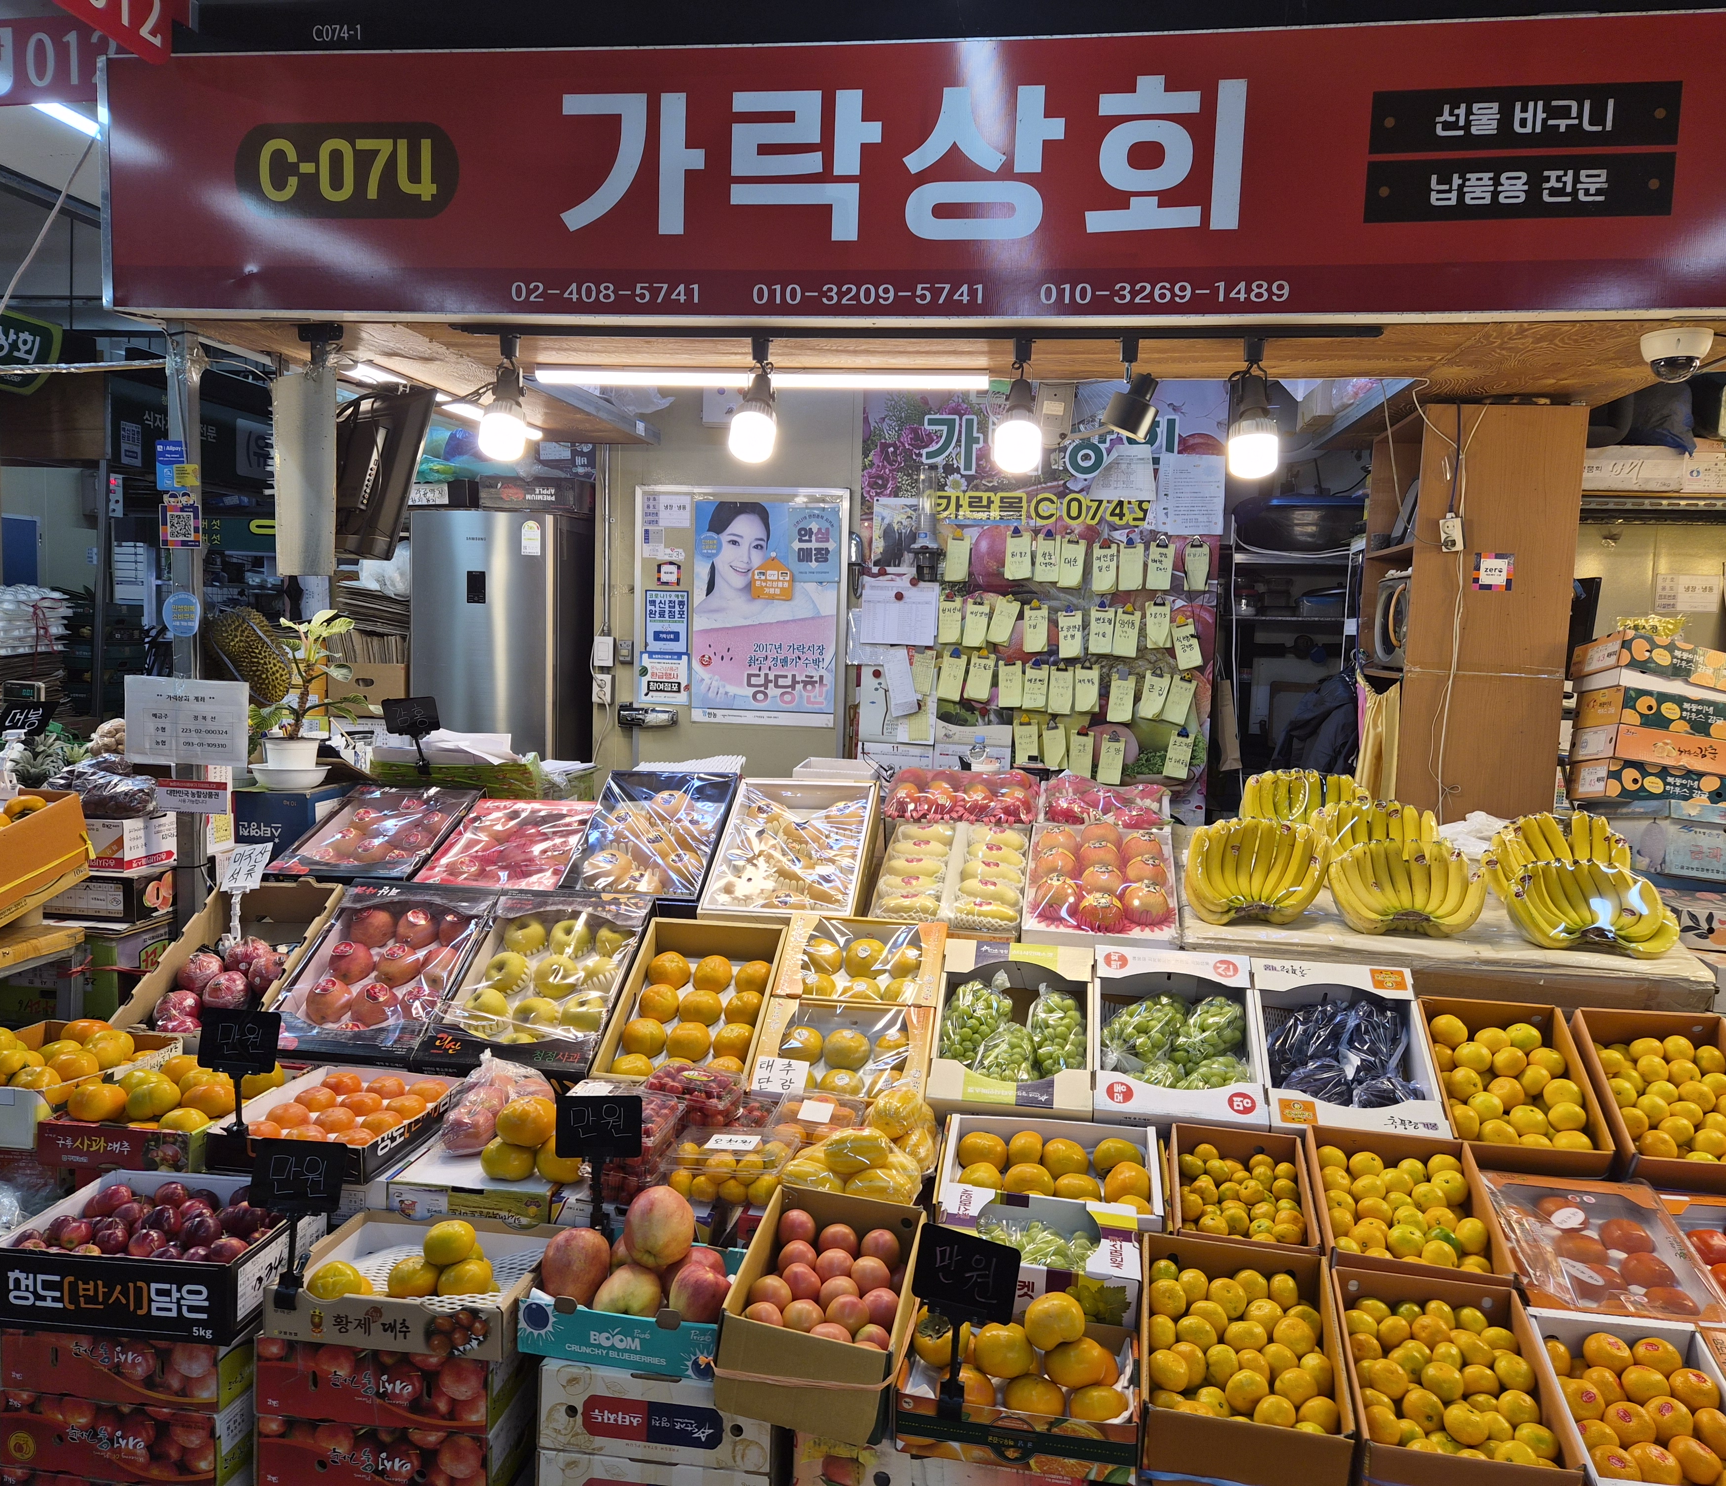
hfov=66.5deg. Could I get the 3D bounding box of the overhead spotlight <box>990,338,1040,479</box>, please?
[{"bbox_3d":[0.314,-0.690,2.700,0.096,0.277,0.096,3,6,8],"label":"overhead spotlight"}]

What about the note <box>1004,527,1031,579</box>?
[{"bbox_3d":[0.598,-0.716,5.027,0.092,0.174,0.012,4,5,8],"label":"note"}]

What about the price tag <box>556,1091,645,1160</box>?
[{"bbox_3d":[-0.444,0.647,2.220,0.145,0.106,0.008,0,-2,2],"label":"price tag"}]

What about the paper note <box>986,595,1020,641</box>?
[{"bbox_3d":[0.544,-0.467,5.056,0.086,0.172,0.012,17,7,6],"label":"paper note"}]

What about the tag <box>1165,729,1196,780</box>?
[{"bbox_3d":[1.243,0.045,5.158,0.088,0.187,0.012,10,7,7],"label":"tag"}]

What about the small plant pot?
[{"bbox_3d":[-1.440,0.037,3.320,0.137,0.100,0.137,2,5,0],"label":"small plant pot"}]

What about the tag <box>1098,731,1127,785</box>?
[{"bbox_3d":[0.984,0.066,5.197,0.089,0.197,0.012,8,7,7],"label":"tag"}]

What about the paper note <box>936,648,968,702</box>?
[{"bbox_3d":[0.350,-0.258,5.100,0.088,0.182,0.012,11,6,7],"label":"paper note"}]

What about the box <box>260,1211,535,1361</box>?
[{"bbox_3d":[-0.656,0.810,1.991,0.352,0.072,0.285,2,3,8],"label":"box"}]

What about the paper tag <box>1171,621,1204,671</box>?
[{"bbox_3d":[1.226,-0.370,4.969,0.086,0.176,0.012,-12,3,9],"label":"paper tag"}]

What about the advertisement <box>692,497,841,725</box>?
[{"bbox_3d":[-0.400,-0.523,5.371,0.598,0.903,0.008,3,6,8],"label":"advertisement"}]

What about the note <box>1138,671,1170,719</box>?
[{"bbox_3d":[1.109,-0.180,5.002,0.089,0.174,0.012,10,6,7],"label":"note"}]

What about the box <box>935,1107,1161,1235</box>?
[{"bbox_3d":[0.307,0.731,2.156,0.345,0.100,0.235,2,17,7],"label":"box"}]

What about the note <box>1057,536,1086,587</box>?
[{"bbox_3d":[0.818,-0.701,5.147,0.090,0.190,0.012,8,6,7],"label":"note"}]

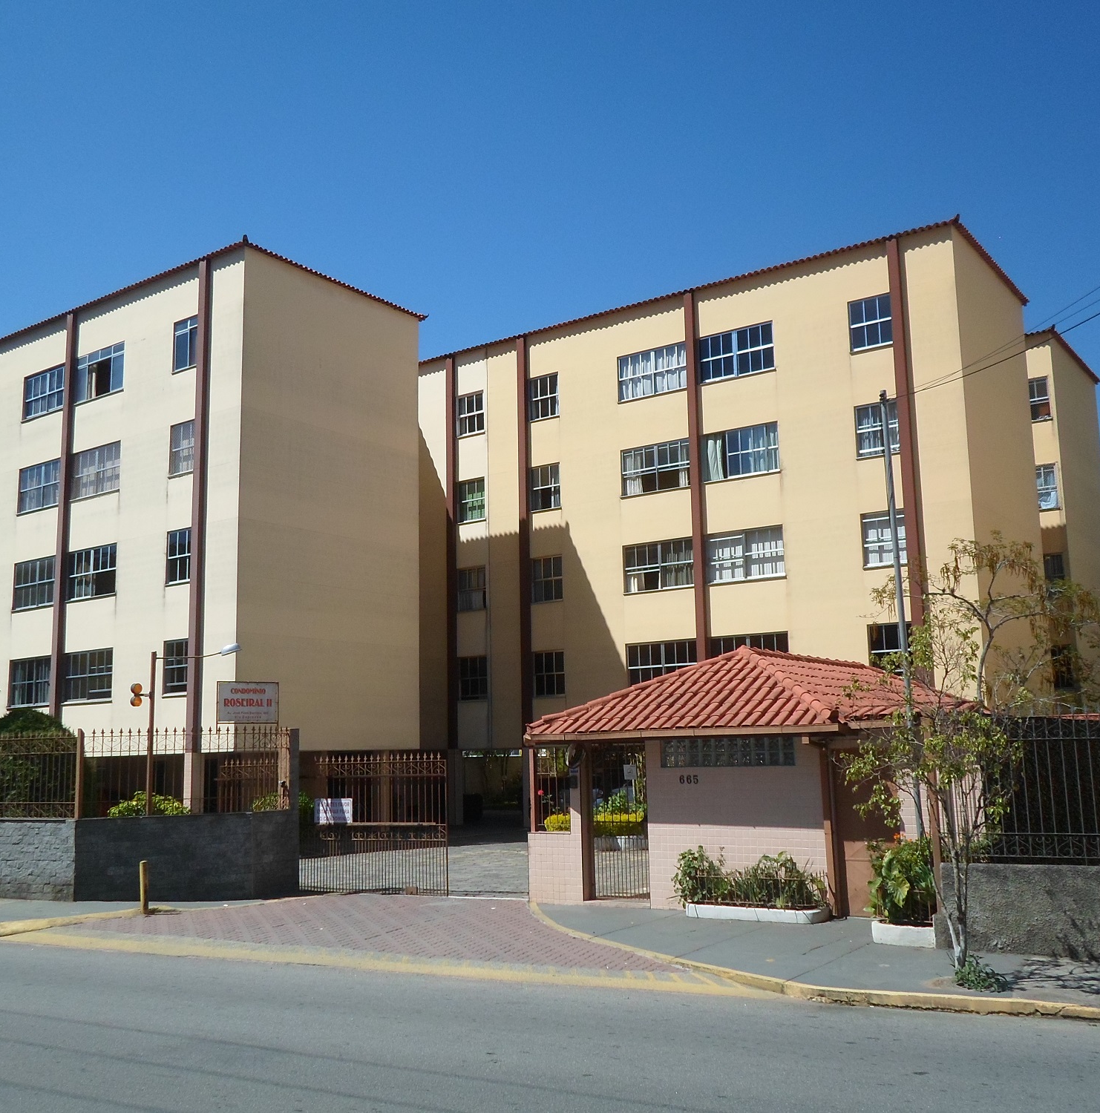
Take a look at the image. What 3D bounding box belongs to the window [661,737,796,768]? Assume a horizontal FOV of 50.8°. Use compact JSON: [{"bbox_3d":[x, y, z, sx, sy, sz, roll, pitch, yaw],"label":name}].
[{"bbox_3d":[2.402,2.642,15.662,1.958,0.420,0.100,-7,-11,33],"label":"window"}]

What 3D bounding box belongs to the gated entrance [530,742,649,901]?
[{"bbox_3d":[0.562,3.822,16.749,2.008,2.200,0.150,-7,-11,33],"label":"gated entrance"}]

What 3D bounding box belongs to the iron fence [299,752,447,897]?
[{"bbox_3d":[-2.803,4.159,18.000,2.782,2.117,0.080,-5,-10,24],"label":"iron fence"}]

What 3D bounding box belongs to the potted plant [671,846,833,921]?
[{"bbox_3d":[2.565,4.165,14.832,1.950,0.850,0.570,-7,-11,32],"label":"potted plant"}]

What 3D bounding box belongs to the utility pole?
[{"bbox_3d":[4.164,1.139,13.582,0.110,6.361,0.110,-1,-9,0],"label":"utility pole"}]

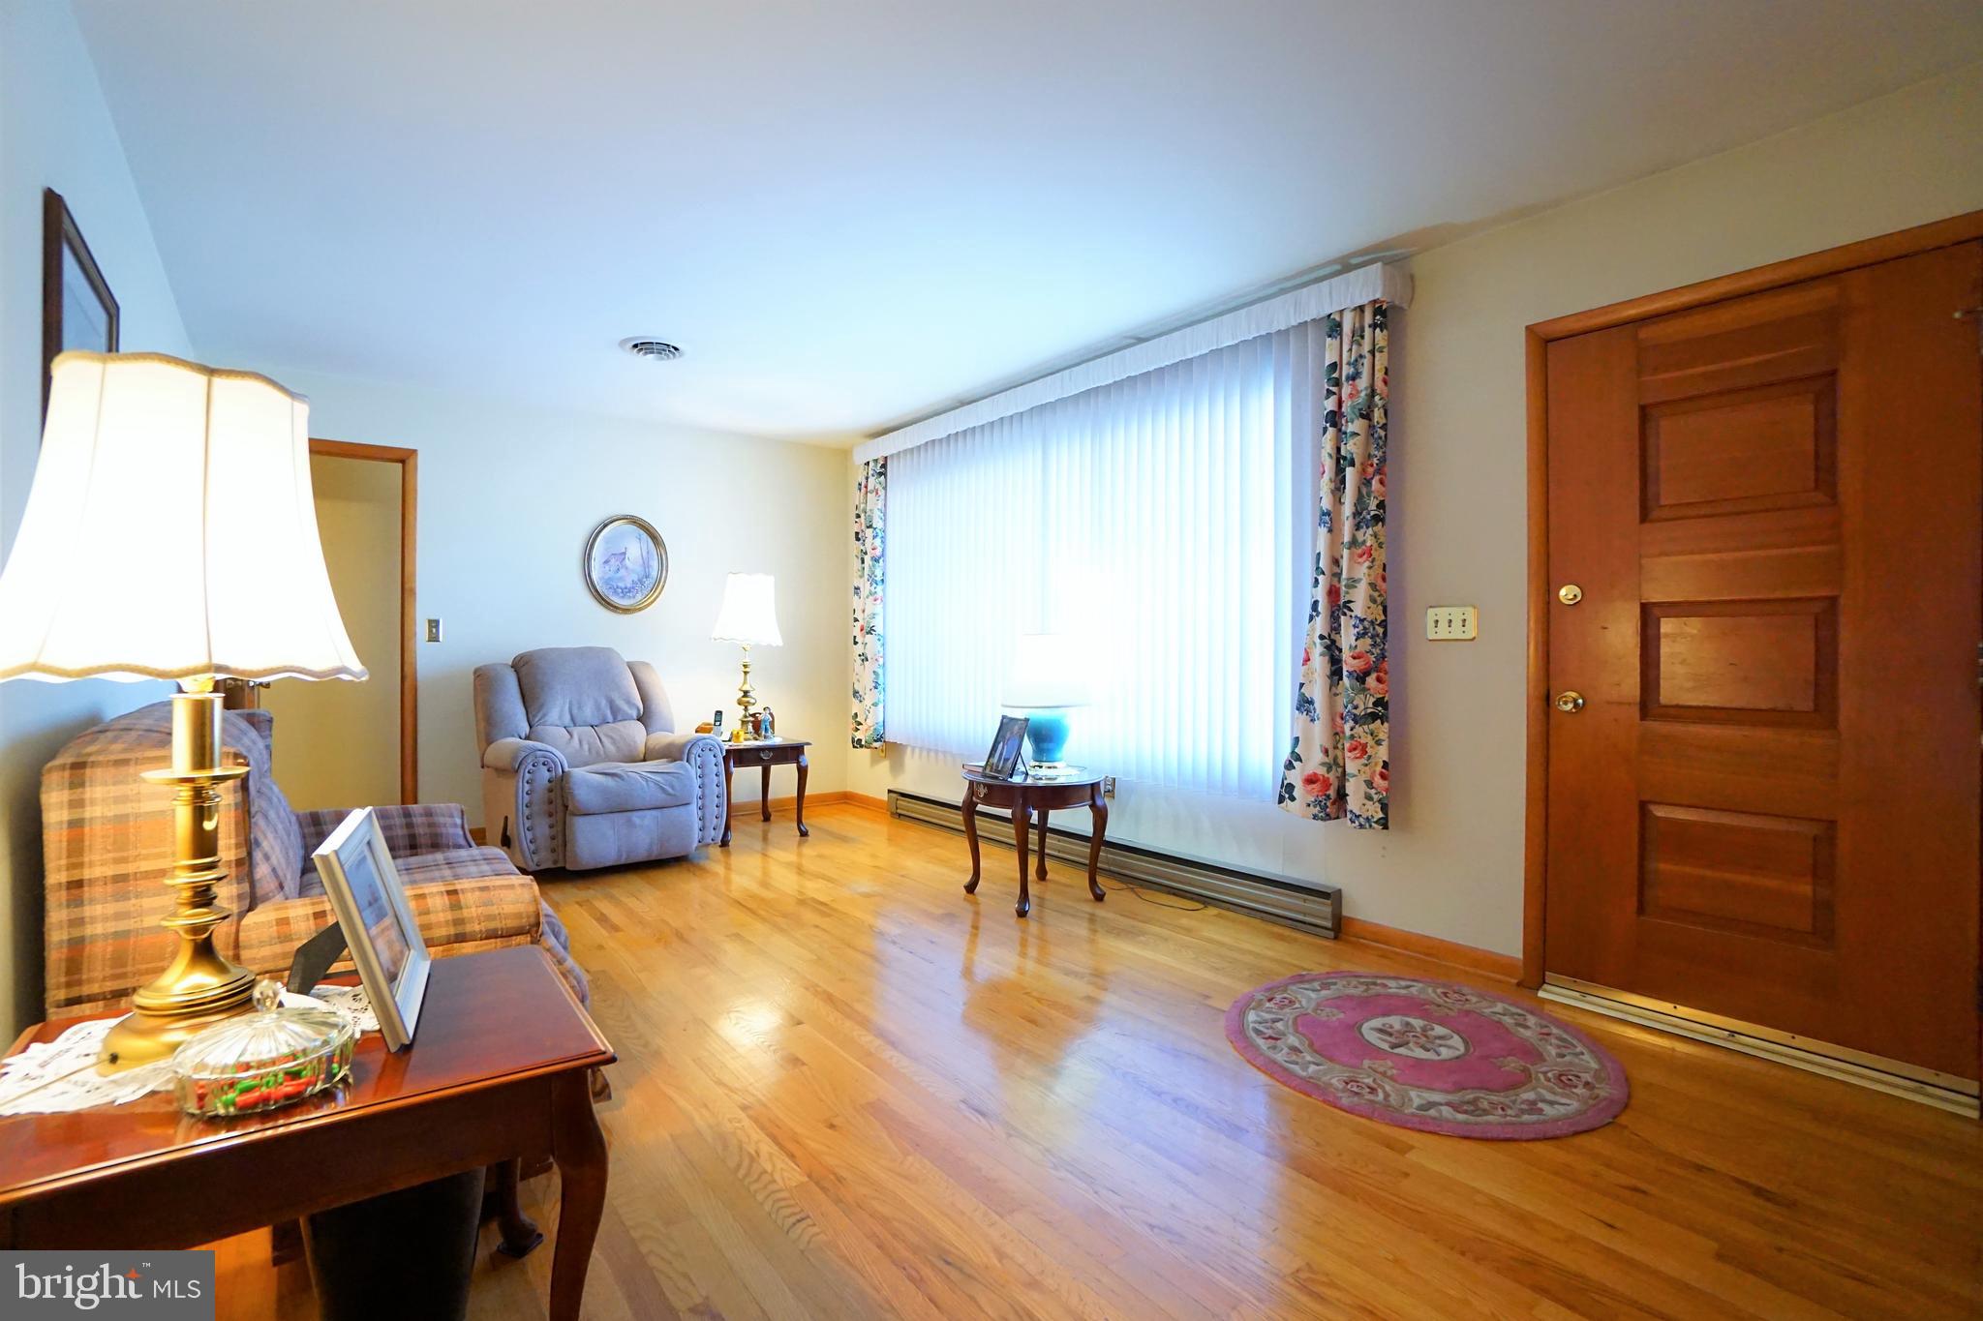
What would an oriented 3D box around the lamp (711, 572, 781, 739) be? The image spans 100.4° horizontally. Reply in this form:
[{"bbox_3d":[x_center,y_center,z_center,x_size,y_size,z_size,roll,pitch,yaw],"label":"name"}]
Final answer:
[{"bbox_3d":[-1.450,-0.021,4.880,0.420,0.990,0.420,0,1,-39],"label":"lamp"}]

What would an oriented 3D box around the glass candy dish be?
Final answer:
[{"bbox_3d":[-0.888,0.453,1.018,0.167,0.128,0.167,0,1,-40],"label":"glass candy dish"}]

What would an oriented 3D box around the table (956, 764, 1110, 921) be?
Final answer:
[{"bbox_3d":[0.184,0.758,3.572,0.580,0.530,0.550,0,1,0],"label":"table"}]

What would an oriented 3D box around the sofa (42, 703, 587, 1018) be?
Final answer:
[{"bbox_3d":[-1.518,0.550,1.959,0.840,0.970,1.200,0,1,-40],"label":"sofa"}]

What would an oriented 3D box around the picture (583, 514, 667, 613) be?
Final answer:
[{"bbox_3d":[-2.223,-0.604,5.014,0.480,0.605,0.035,0,1,-37],"label":"picture"}]

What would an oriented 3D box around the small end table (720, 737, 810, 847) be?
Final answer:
[{"bbox_3d":[-1.407,0.741,4.793,0.530,0.530,0.600,0,1,-39],"label":"small end table"}]

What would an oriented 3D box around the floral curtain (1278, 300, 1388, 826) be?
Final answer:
[{"bbox_3d":[1.252,-0.328,3.008,0.130,1.860,0.420,0,1,-40],"label":"floral curtain"}]

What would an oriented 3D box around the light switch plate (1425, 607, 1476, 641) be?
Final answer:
[{"bbox_3d":[1.558,-0.119,2.779,0.010,0.113,0.160,0,1,-40],"label":"light switch plate"}]

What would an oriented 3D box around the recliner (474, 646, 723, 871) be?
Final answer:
[{"bbox_3d":[-2.131,0.471,4.485,1.010,1.070,0.900,0,1,-38],"label":"recliner"}]

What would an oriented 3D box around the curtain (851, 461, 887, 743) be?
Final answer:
[{"bbox_3d":[-0.803,-0.380,5.434,0.130,1.880,0.430,0,1,-40],"label":"curtain"}]

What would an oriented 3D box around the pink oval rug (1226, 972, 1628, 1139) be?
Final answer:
[{"bbox_3d":[1.145,1.034,2.271,0.980,0.013,0.940,0,1,-12],"label":"pink oval rug"}]

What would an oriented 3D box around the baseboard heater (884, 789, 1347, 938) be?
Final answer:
[{"bbox_3d":[0.336,0.927,4.195,0.070,0.180,2.970,0,1,-40],"label":"baseboard heater"}]

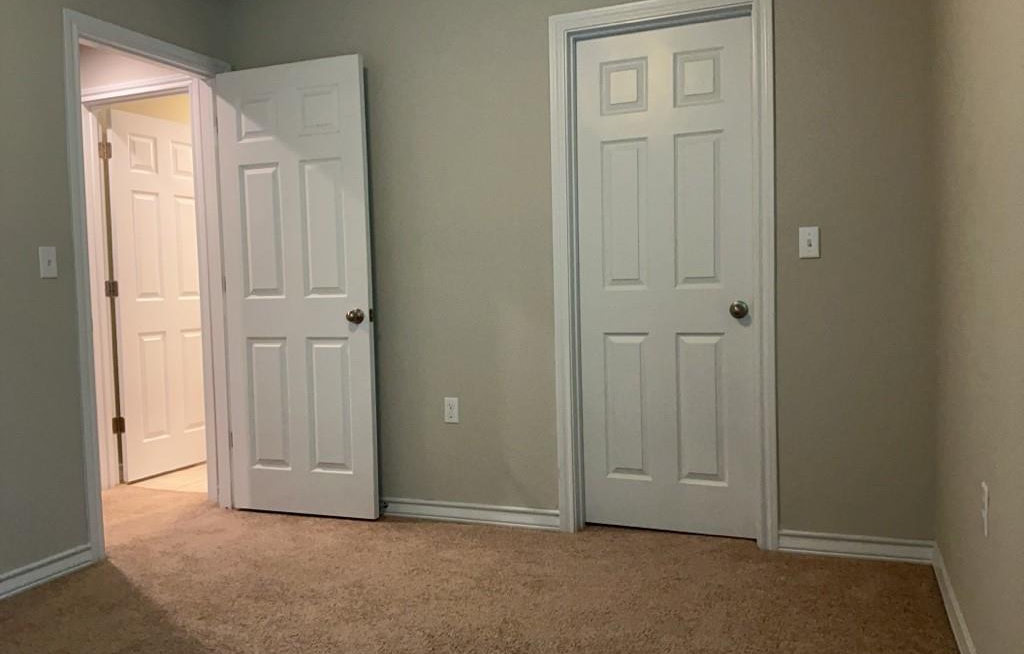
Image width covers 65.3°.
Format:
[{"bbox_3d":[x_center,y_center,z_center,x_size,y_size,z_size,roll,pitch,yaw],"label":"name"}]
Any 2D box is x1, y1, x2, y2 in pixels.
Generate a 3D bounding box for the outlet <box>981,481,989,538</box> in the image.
[{"bbox_3d":[1.076,0.414,1.815,0.014,0.114,0.070,0,3,22],"label":"outlet"}]

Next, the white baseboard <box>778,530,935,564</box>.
[{"bbox_3d":[1.241,0.793,2.889,0.525,0.085,0.016,0,3,22],"label":"white baseboard"}]

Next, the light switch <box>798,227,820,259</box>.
[{"bbox_3d":[1.075,-0.307,2.886,0.070,0.114,0.016,0,3,22],"label":"light switch"}]

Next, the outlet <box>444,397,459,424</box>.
[{"bbox_3d":[-0.266,0.366,3.484,0.070,0.114,0.014,0,3,22],"label":"outlet"}]

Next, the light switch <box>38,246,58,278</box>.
[{"bbox_3d":[-1.705,-0.236,2.941,0.016,0.114,0.070,0,3,22],"label":"light switch"}]

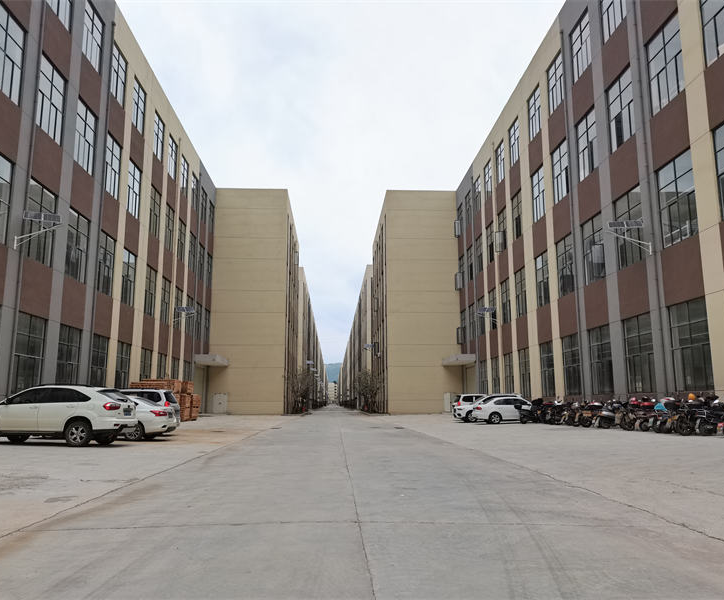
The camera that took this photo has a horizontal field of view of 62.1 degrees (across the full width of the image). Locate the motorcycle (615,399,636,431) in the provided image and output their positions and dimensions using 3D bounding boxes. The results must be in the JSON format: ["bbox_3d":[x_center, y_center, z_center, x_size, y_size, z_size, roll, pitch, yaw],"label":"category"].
[{"bbox_3d":[10.804,4.517,23.585,1.800,1.180,0.720,6,-11,-30],"label":"motorcycle"}]

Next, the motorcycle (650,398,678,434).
[{"bbox_3d":[11.091,4.206,21.824,1.800,1.180,0.720,6,-11,-30],"label":"motorcycle"}]

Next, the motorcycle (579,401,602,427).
[{"bbox_3d":[10.509,5.140,27.121,1.800,1.180,0.720,6,-11,-30],"label":"motorcycle"}]

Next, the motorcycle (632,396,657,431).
[{"bbox_3d":[11.009,4.353,22.709,1.800,1.180,0.720,6,-11,-30],"label":"motorcycle"}]

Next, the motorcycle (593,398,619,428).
[{"bbox_3d":[10.614,4.827,25.351,1.800,1.180,0.720,6,-11,-30],"label":"motorcycle"}]

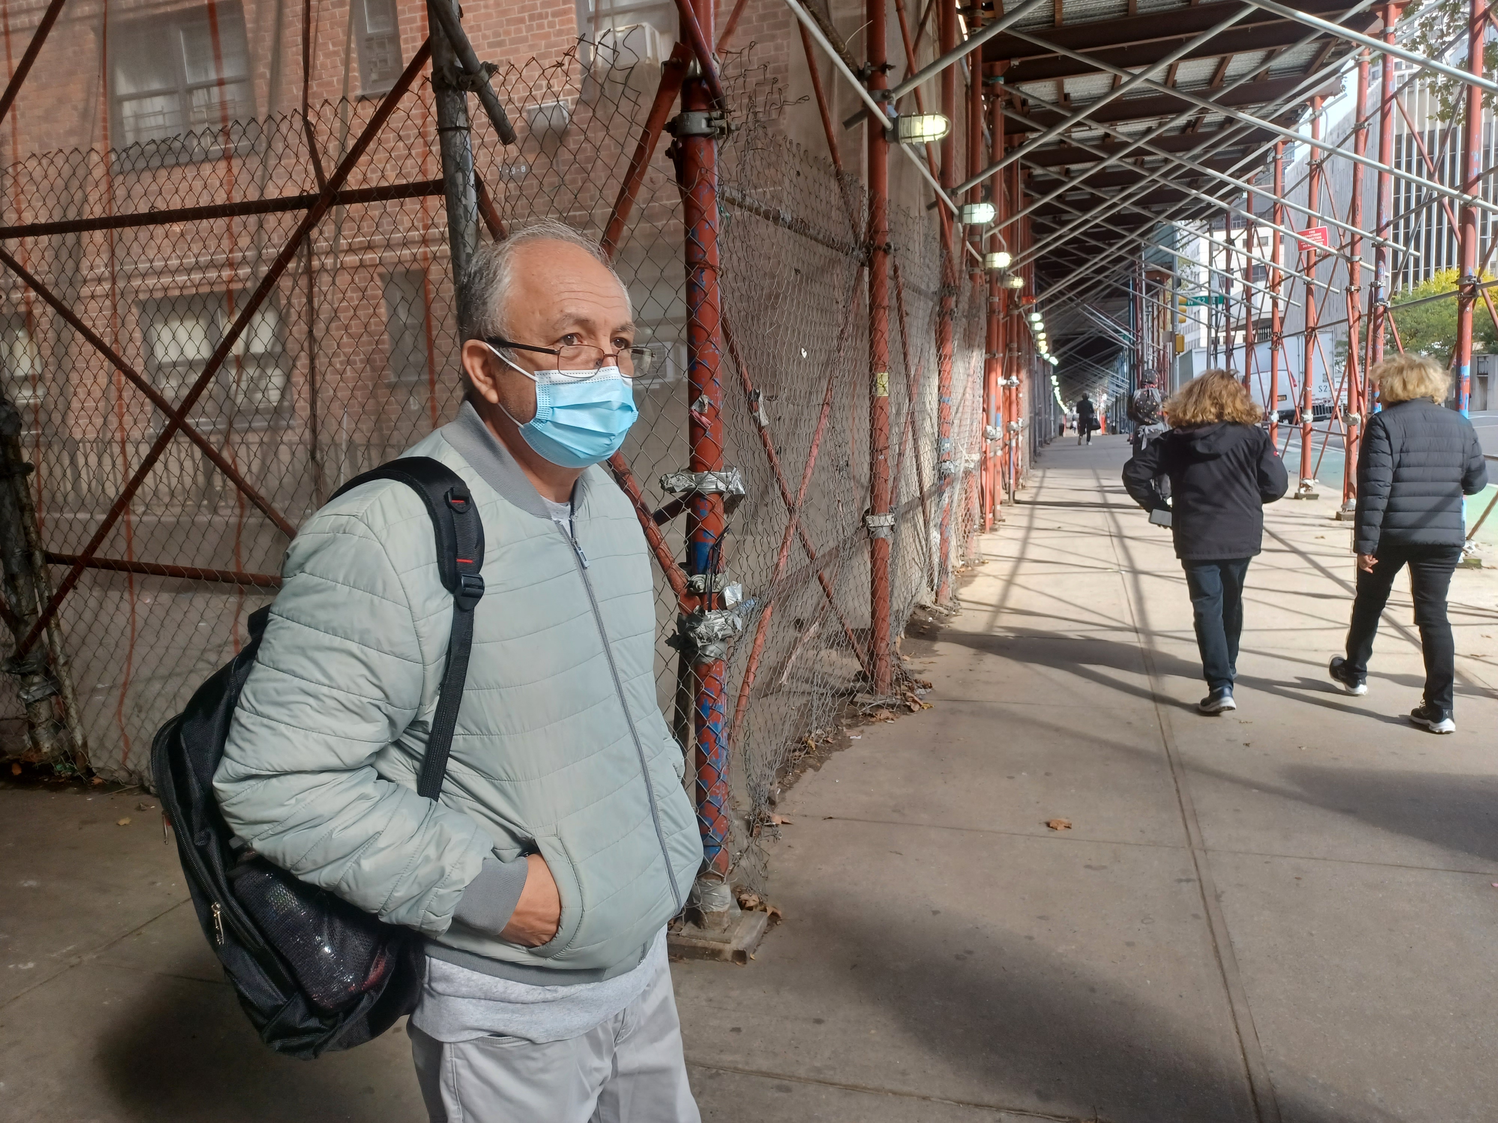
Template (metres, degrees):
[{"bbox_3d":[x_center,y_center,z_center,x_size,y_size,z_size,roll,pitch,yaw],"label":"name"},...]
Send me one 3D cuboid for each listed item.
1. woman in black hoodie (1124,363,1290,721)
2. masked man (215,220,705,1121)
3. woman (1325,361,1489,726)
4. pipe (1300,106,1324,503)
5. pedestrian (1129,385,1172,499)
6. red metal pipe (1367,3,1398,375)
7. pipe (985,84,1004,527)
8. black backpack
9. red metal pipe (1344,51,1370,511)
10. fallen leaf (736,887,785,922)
[{"bbox_3d":[2.270,-0.123,5.345,0.760,1.630,0.500,-1,9,17],"label":"woman in black hoodie"},{"bbox_3d":[-0.260,0.500,1.290,0.400,1.700,0.540,3,10,37],"label":"masked man"},{"bbox_3d":[3.034,-0.109,4.959,0.580,1.660,0.620,-1,9,17],"label":"woman"},{"bbox_3d":[8.061,-3.726,15.471,0.110,5.609,0.110,0,8,17],"label":"pipe"},{"bbox_3d":[5.057,-1.437,13.608,0.580,1.780,0.450,-1,9,17],"label":"pedestrian"},{"bbox_3d":[6.812,-3.111,11.690,0.110,5.512,0.110,0,9,17],"label":"red metal pipe"},{"bbox_3d":[2.880,-2.903,12.653,0.110,5.084,0.110,2,8,17],"label":"pipe"},{"bbox_3d":[-0.485,0.205,1.250,0.340,0.600,0.330,3,10,37],"label":"black backpack"},{"bbox_3d":[7.194,-3.200,12.774,0.110,5.366,0.110,-1,9,17],"label":"red metal pipe"},{"bbox_3d":[0.035,1.032,3.251,0.140,0.055,0.120,-3,8,0],"label":"fallen leaf"}]

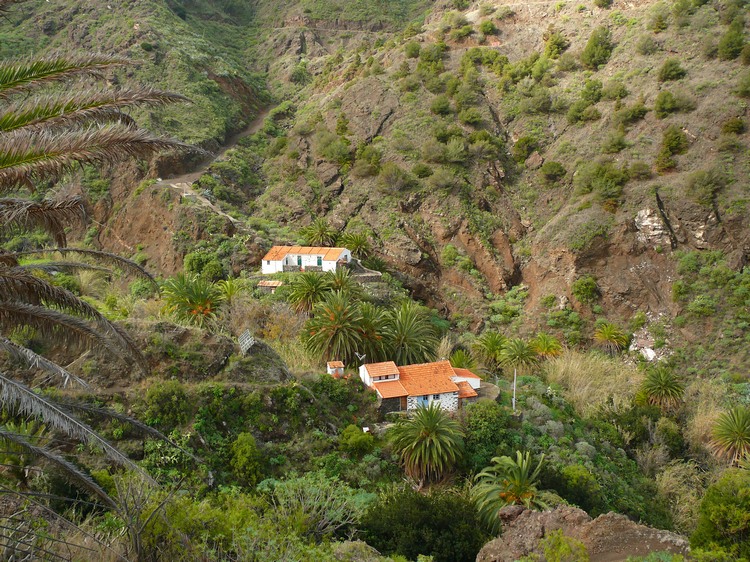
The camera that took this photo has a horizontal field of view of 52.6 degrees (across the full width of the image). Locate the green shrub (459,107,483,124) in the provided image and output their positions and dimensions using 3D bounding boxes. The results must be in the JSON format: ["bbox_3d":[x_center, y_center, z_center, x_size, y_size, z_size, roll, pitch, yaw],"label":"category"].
[{"bbox_3d":[23.683,-41.042,188.000,5.800,4.500,5.600,0,13,0],"label":"green shrub"}]

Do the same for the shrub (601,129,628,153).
[{"bbox_3d":[50.547,-29.653,160.000,5.800,4.900,5.400,4,12,17],"label":"shrub"}]

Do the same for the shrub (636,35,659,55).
[{"bbox_3d":[60.690,-52.680,168.850,4.900,4.250,4.660,5,14,18],"label":"shrub"}]

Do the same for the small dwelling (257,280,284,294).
[{"bbox_3d":[-19.023,1.274,138.000,4.500,2.100,2.600,1,12,4],"label":"small dwelling"}]

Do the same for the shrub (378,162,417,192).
[{"bbox_3d":[5.000,-22.990,168.360,8.440,6.590,8.020,0,14,2],"label":"shrub"}]

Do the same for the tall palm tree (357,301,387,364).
[{"bbox_3d":[-0.517,7.756,112.000,7.000,9.400,7.000,0,12,0],"label":"tall palm tree"}]

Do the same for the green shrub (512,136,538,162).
[{"bbox_3d":[35.730,-31.220,180.000,5.990,5.990,5.690,0,12,0],"label":"green shrub"}]

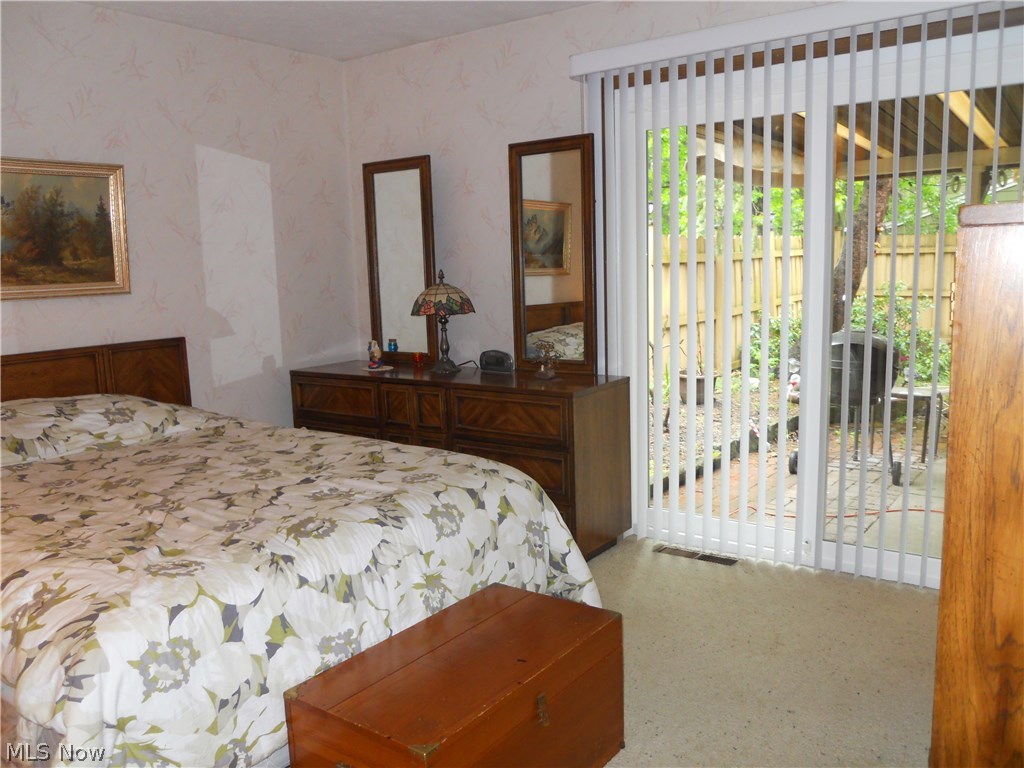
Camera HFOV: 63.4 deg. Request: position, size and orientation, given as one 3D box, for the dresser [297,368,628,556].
[{"bbox_3d":[-0.306,0.333,4.179,1.758,0.773,0.503,4,11,35],"label":"dresser"}]

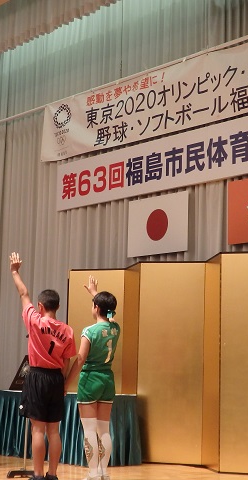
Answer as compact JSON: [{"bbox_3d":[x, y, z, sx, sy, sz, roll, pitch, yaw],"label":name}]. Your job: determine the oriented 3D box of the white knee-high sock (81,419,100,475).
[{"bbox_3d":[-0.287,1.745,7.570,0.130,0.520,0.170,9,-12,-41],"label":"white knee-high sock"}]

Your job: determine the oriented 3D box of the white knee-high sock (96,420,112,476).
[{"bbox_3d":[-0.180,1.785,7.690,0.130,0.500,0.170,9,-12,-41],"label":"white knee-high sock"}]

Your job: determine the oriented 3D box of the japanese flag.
[{"bbox_3d":[0.406,-0.170,10.870,0.030,0.695,1.030,9,-12,-41],"label":"japanese flag"}]

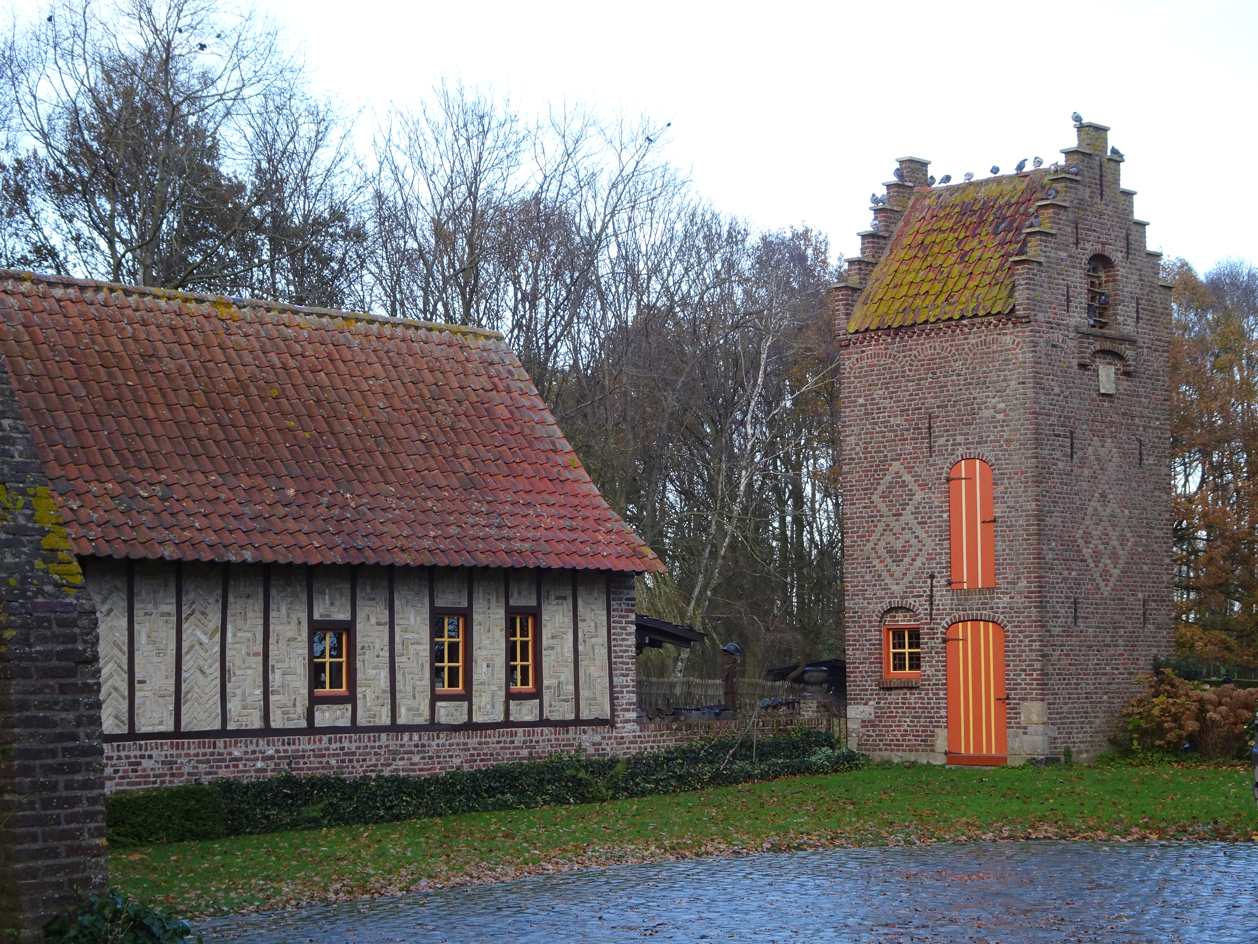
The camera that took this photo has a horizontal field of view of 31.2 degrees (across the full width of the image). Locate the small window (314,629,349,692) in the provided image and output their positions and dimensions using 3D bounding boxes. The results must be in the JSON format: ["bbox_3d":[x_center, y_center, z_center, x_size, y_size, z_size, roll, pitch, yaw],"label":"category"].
[{"bbox_3d":[-3.675,2.329,27.740,0.550,0.780,0.100,4,-7,-44],"label":"small window"}]

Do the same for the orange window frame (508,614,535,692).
[{"bbox_3d":[-1.425,2.400,29.910,0.480,1.030,0.100,4,-7,-44],"label":"orange window frame"}]

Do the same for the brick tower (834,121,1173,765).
[{"bbox_3d":[5.987,-0.412,35.729,3.820,9.720,3.900,-5,-7,43],"label":"brick tower"}]

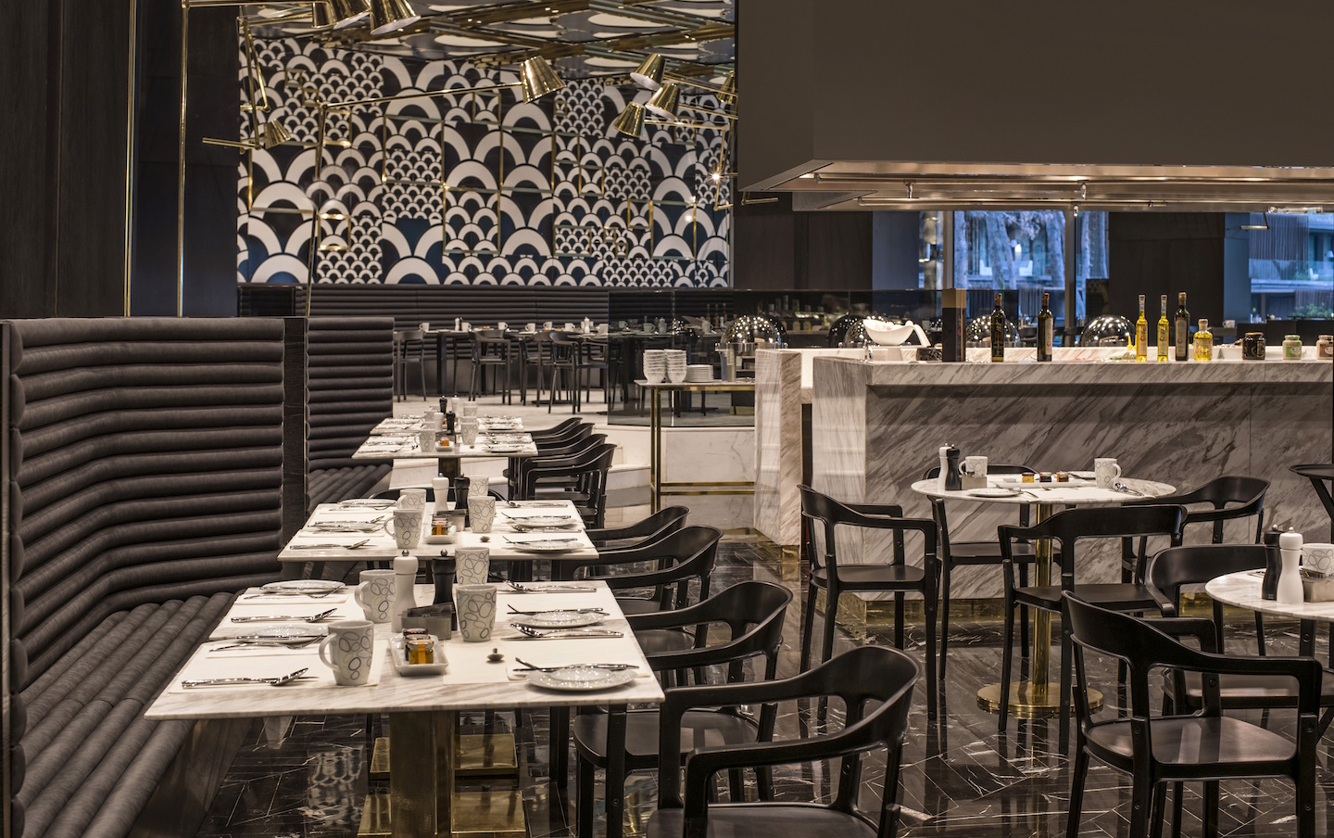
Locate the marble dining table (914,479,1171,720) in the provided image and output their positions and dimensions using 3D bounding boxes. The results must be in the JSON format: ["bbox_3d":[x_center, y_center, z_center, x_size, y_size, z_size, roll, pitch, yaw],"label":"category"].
[{"bbox_3d":[1.312,0.613,6.468,0.905,0.755,0.905,0,3,0],"label":"marble dining table"}]

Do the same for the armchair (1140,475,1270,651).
[{"bbox_3d":[1.889,0.591,6.487,0.455,0.765,0.525,-1,3,-12],"label":"armchair"}]

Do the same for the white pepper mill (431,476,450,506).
[{"bbox_3d":[-0.650,0.235,5.326,0.054,0.156,0.054,0,3,0],"label":"white pepper mill"}]

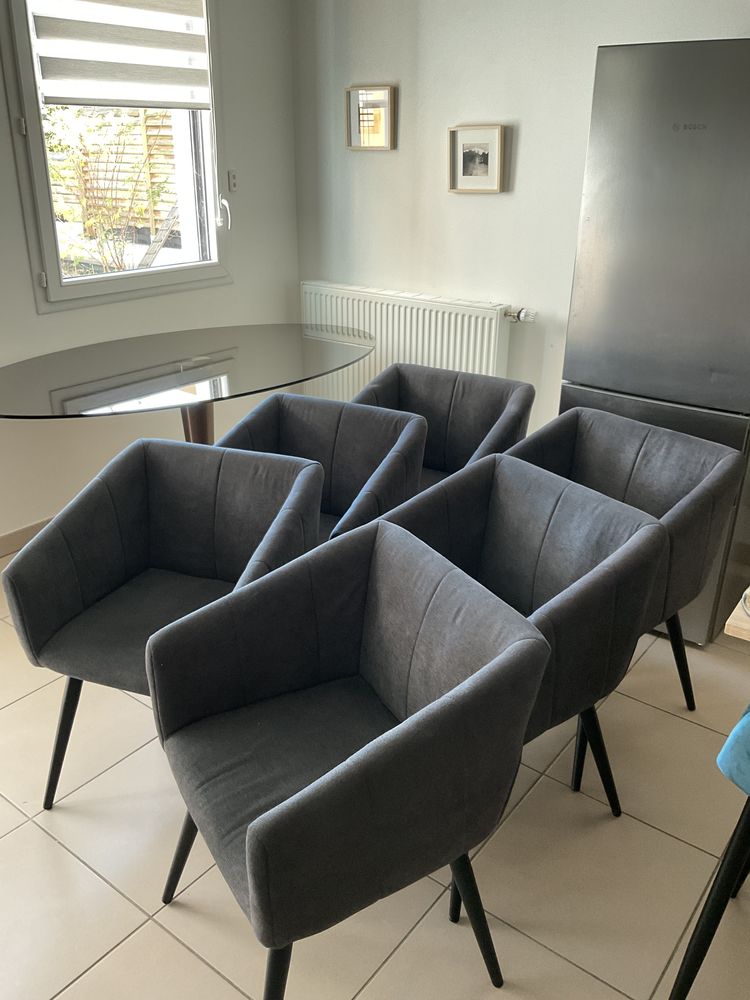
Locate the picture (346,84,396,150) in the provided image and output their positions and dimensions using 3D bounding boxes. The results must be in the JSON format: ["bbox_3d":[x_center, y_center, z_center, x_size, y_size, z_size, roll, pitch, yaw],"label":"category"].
[{"bbox_3d":[-0.018,-1.714,3.772,0.250,0.253,0.042,17,29,34],"label":"picture"}]

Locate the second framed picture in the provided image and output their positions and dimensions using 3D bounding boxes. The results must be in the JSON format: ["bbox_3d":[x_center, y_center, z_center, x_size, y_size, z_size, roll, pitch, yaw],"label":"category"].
[{"bbox_3d":[0.423,-1.430,3.522,0.250,0.253,0.042,17,29,34],"label":"second framed picture"}]

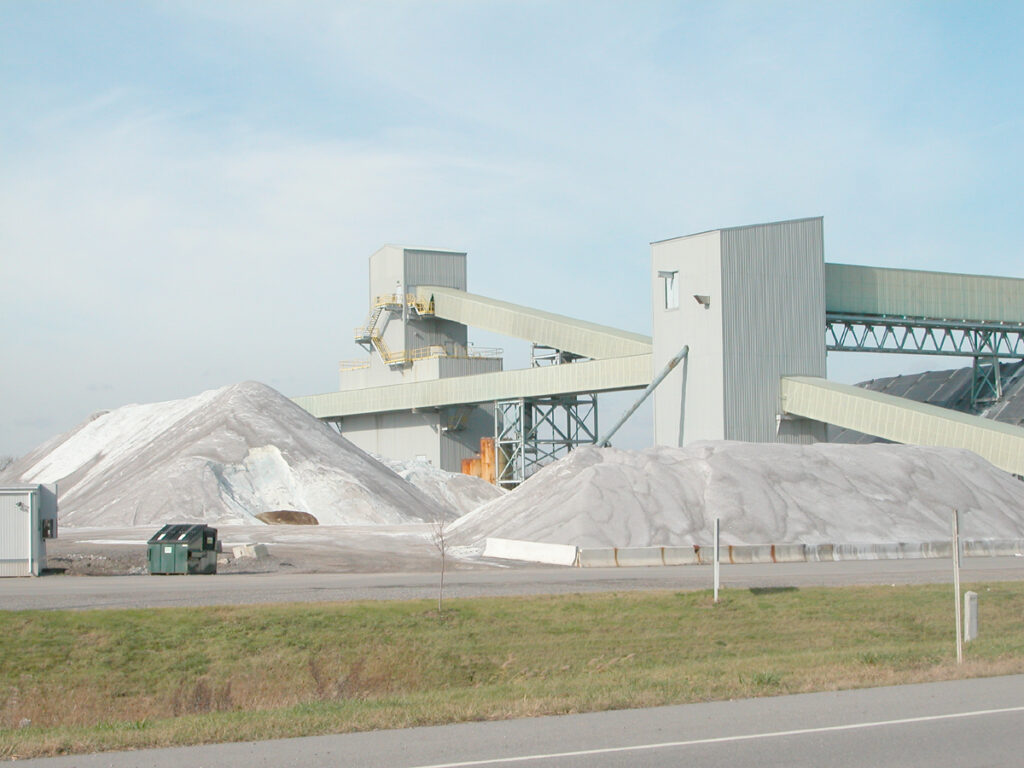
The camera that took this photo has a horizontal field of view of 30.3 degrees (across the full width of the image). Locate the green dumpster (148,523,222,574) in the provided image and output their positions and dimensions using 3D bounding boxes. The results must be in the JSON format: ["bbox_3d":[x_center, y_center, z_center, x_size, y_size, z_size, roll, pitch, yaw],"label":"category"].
[{"bbox_3d":[-12.282,6.197,70.766,1.980,1.870,1.720,-3,-4,29],"label":"green dumpster"}]

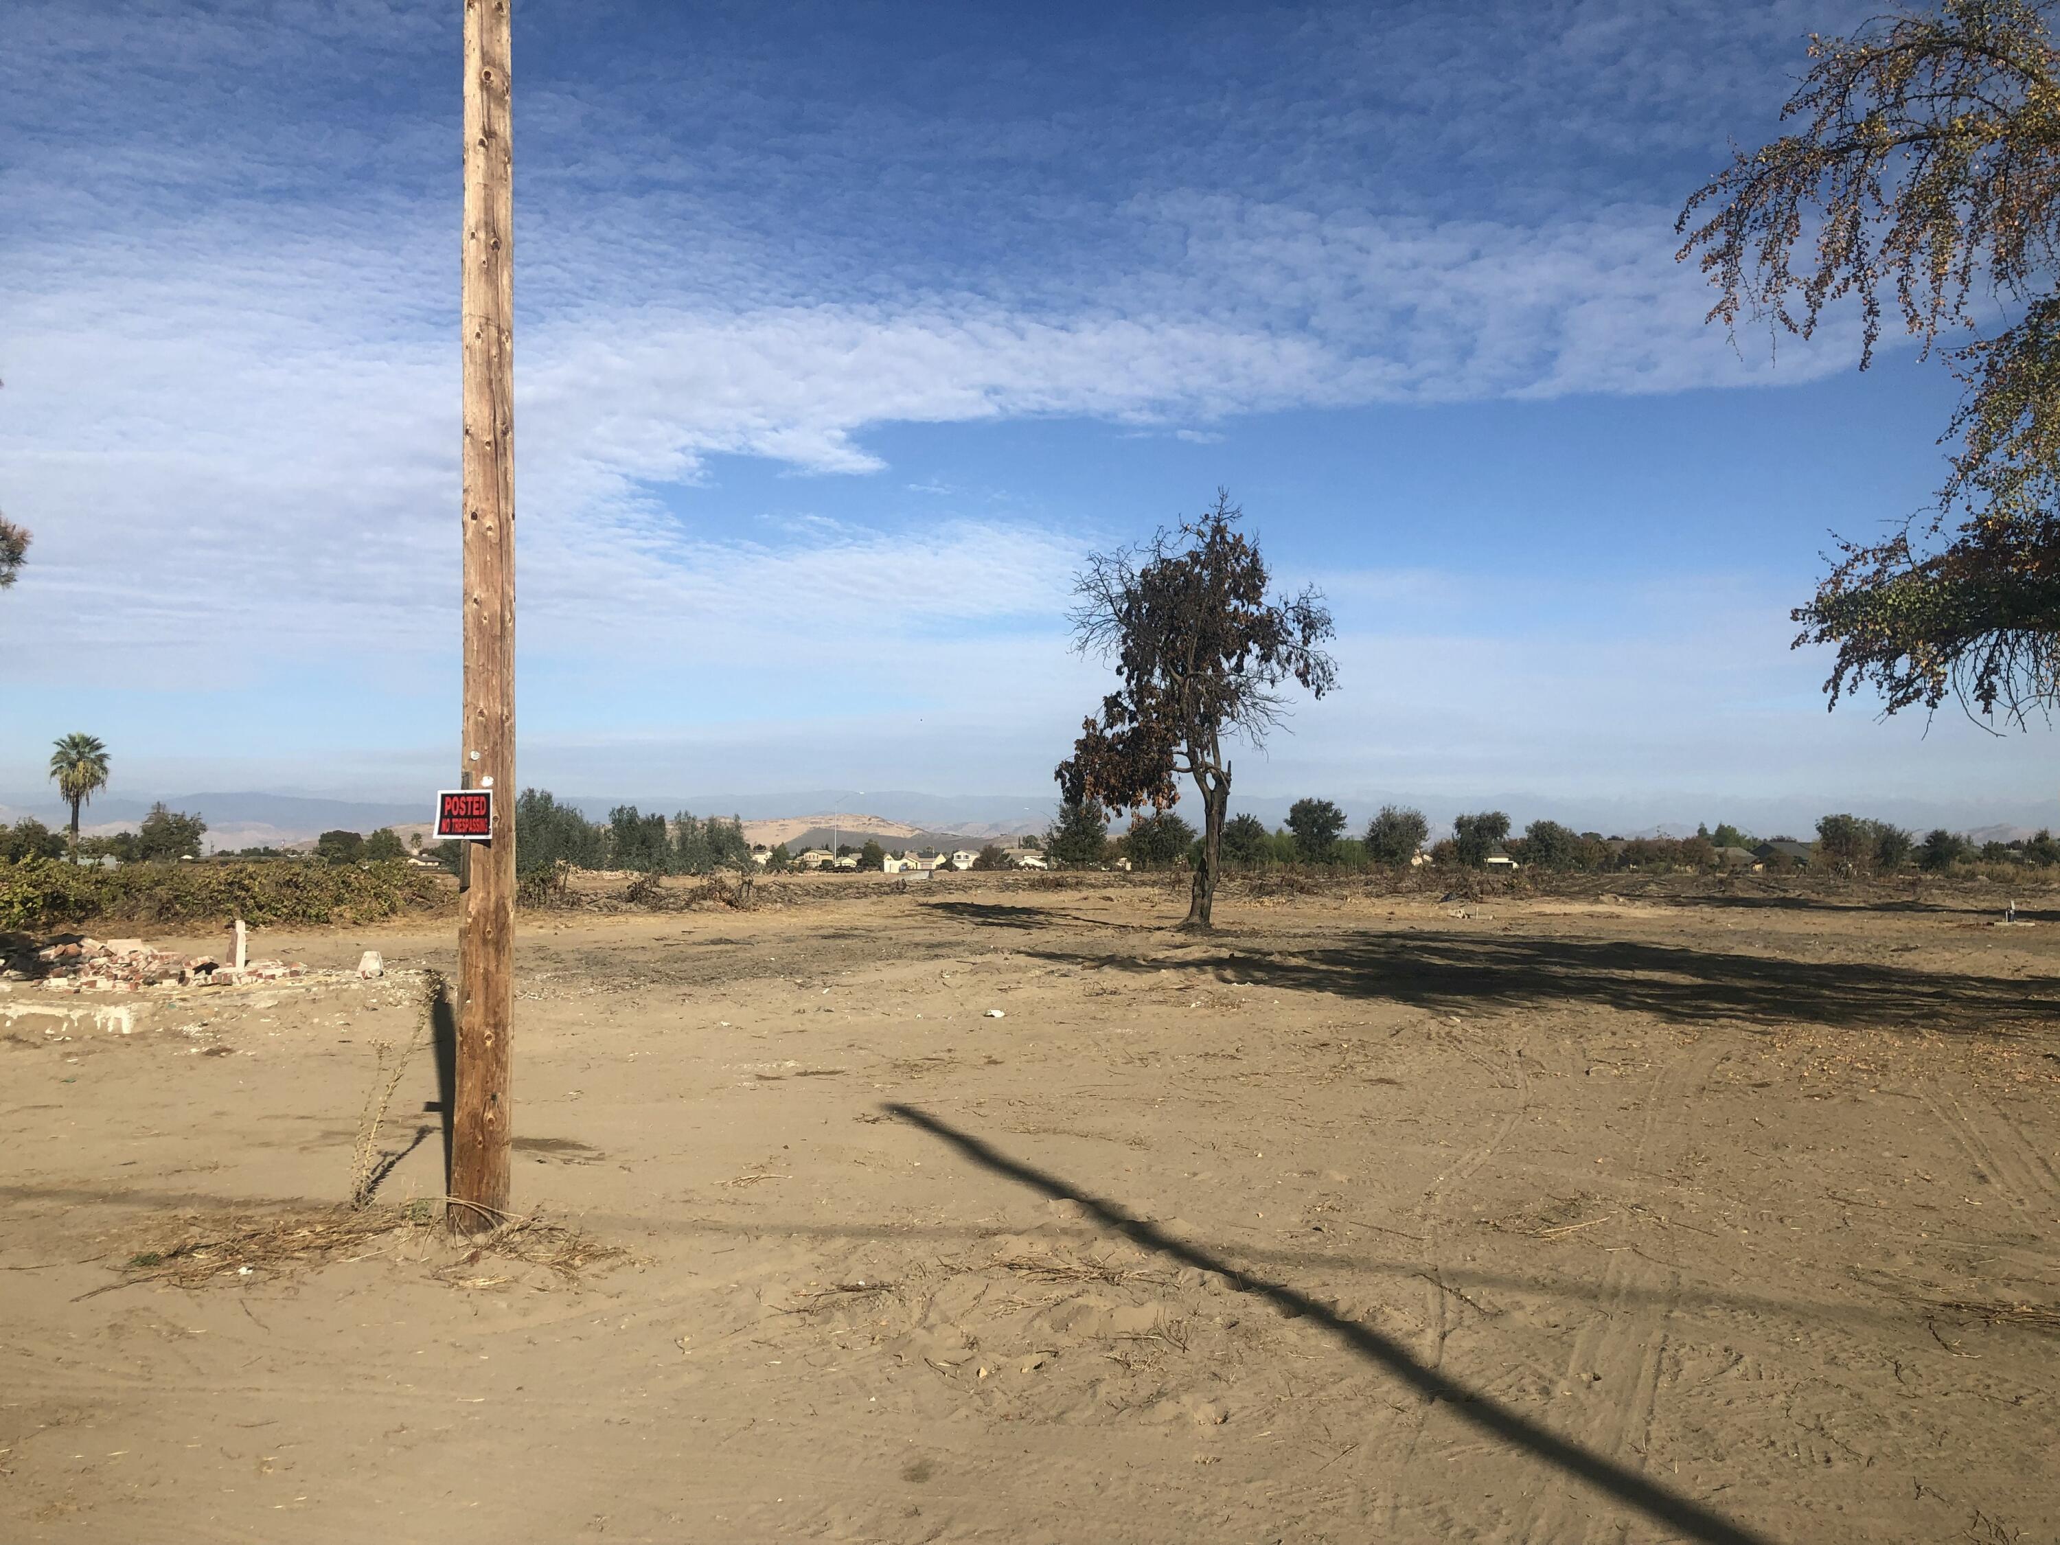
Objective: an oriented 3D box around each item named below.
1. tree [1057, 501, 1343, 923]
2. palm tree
[{"bbox_3d":[3.600,-1.330,36.200,6.000,9.500,5.500,0,-3,0],"label":"tree"},{"bbox_3d":[-62.800,2.280,110.000,3.700,9.700,3.700,0,-3,0],"label":"palm tree"}]

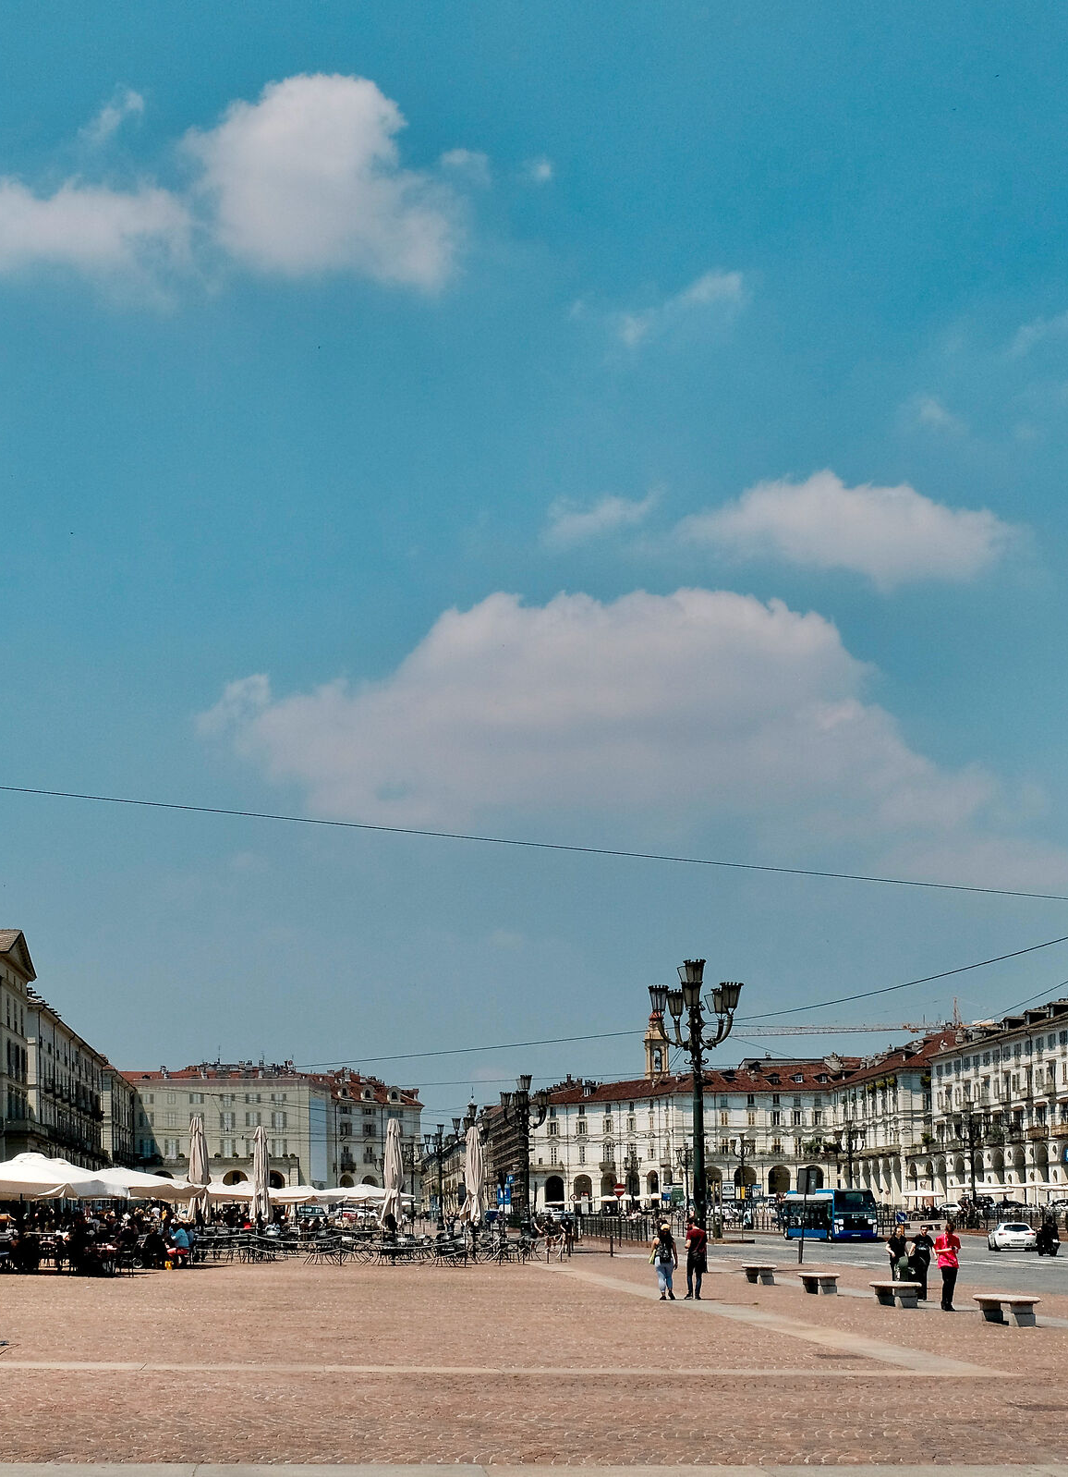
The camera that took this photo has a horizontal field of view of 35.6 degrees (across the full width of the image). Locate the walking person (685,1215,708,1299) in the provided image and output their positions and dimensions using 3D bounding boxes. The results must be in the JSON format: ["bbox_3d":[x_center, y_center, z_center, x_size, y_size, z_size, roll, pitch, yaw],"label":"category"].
[{"bbox_3d":[3.443,11.028,35.331,0.500,1.710,0.360,4,-15,-14],"label":"walking person"}]

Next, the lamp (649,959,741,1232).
[{"bbox_3d":[5.079,11.910,52.776,2.880,9.600,2.880,-2,-14,5],"label":"lamp"}]

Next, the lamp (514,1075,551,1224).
[{"bbox_3d":[-0.491,25.495,101.719,2.880,9.600,2.880,0,-14,0],"label":"lamp"}]

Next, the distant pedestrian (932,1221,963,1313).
[{"bbox_3d":[7.725,9.852,31.145,0.520,1.700,0.360,0,-15,0],"label":"distant pedestrian"}]

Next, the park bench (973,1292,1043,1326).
[{"bbox_3d":[8.369,10.116,29.478,0.520,0.500,1.700,1,-14,-7],"label":"park bench"}]

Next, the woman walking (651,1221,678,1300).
[{"bbox_3d":[2.780,11.069,35.331,0.530,1.630,0.380,2,-15,-6],"label":"woman walking"}]

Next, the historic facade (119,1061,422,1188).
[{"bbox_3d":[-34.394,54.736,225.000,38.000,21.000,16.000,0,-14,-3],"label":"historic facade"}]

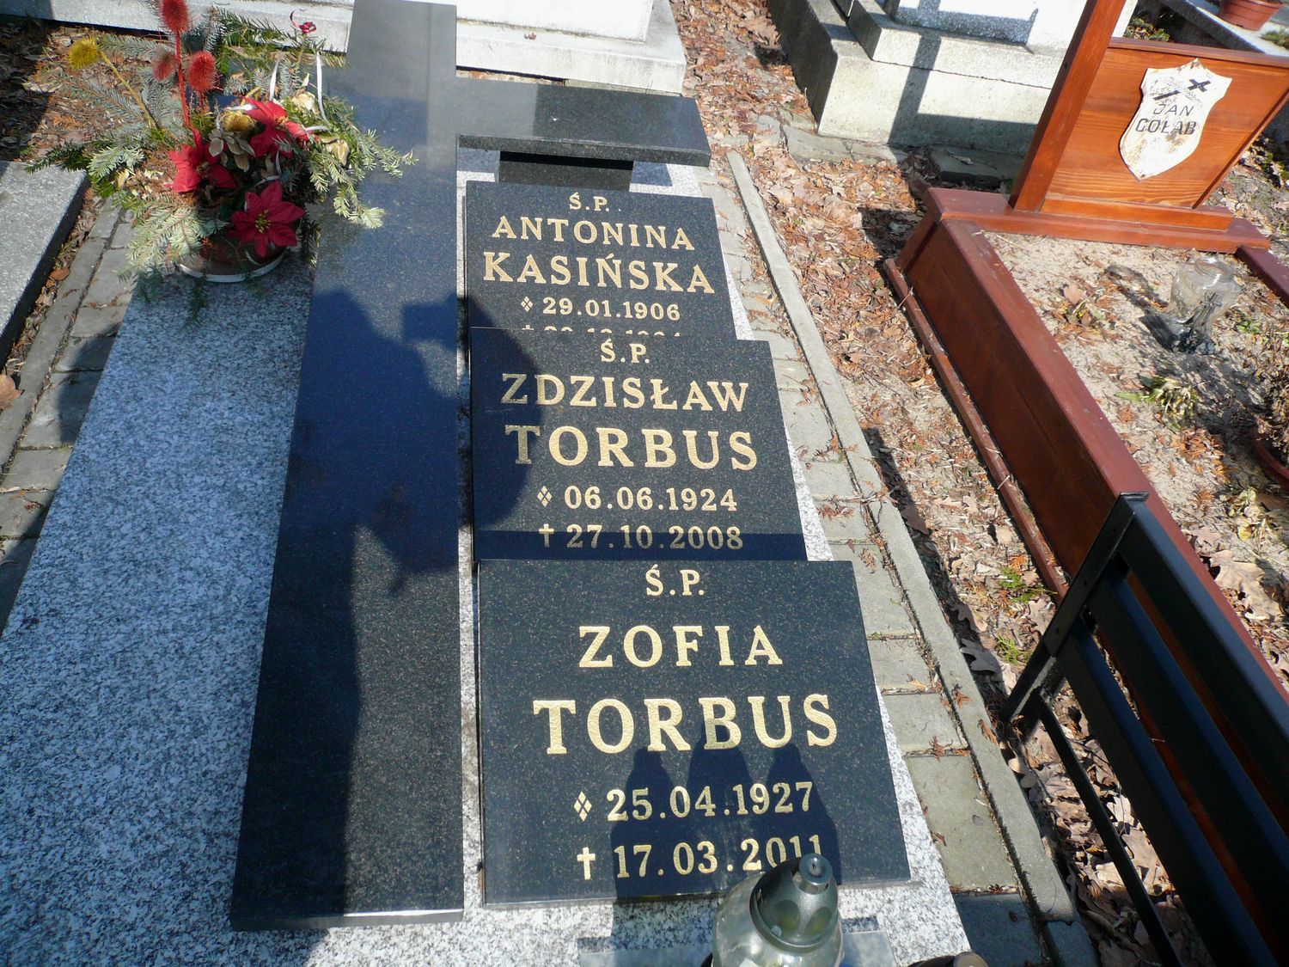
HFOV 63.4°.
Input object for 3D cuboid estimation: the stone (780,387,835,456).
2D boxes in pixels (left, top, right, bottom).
[{"bbox_3d":[0.304,-0.093,2.022,0.100,0.060,0.201,1,43,-12],"label":"stone"}]

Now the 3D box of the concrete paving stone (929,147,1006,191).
[{"bbox_3d":[0.909,-0.873,2.938,0.215,0.055,0.145,1,43,-12],"label":"concrete paving stone"}]

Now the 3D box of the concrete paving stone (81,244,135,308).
[{"bbox_3d":[-1.006,-0.374,2.024,0.100,0.060,0.194,1,43,-12],"label":"concrete paving stone"}]

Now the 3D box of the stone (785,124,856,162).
[{"bbox_3d":[0.481,-0.925,2.914,0.195,0.060,0.160,1,43,-12],"label":"stone"}]

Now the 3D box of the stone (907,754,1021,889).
[{"bbox_3d":[0.418,0.479,1.432,0.100,0.060,0.194,1,43,-12],"label":"stone"}]

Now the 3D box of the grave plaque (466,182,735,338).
[{"bbox_3d":[-0.076,-0.358,1.798,0.447,0.030,0.363,0,62,-13],"label":"grave plaque"}]

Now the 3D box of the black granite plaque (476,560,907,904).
[{"bbox_3d":[0.048,0.267,1.189,0.457,0.025,0.378,1,62,-10],"label":"black granite plaque"}]

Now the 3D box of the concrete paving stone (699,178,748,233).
[{"bbox_3d":[0.188,-0.656,2.601,0.100,0.060,0.209,1,43,-12],"label":"concrete paving stone"}]

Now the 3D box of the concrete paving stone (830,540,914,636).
[{"bbox_3d":[0.361,0.195,1.725,0.100,0.060,0.192,1,43,-12],"label":"concrete paving stone"}]

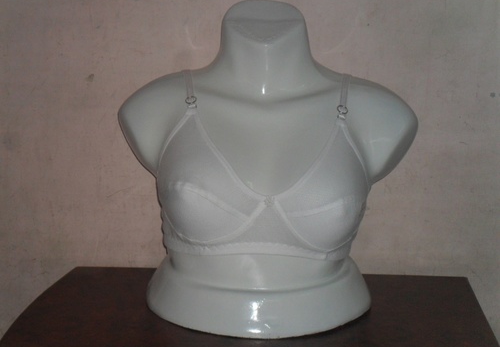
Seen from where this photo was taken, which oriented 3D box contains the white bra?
[{"bbox_3d":[0.019,-0.017,2.100,0.290,0.245,0.220,1,13,-2],"label":"white bra"}]

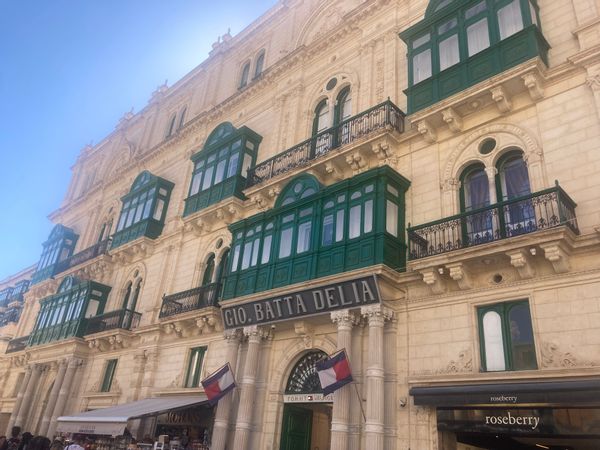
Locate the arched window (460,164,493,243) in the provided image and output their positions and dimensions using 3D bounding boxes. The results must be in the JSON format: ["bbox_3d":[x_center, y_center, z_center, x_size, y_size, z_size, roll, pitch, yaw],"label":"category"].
[{"bbox_3d":[5.035,-0.381,13.904,0.784,3.112,0.187,-19,-36,40],"label":"arched window"}]

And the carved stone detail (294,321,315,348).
[{"bbox_3d":[0.122,3.570,15.749,0.426,0.805,0.575,-19,-34,41],"label":"carved stone detail"}]

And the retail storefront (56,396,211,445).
[{"bbox_3d":[-6.536,8.118,18.136,5.463,3.520,3.220,-19,-36,40],"label":"retail storefront"}]

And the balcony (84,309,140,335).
[{"bbox_3d":[-9.762,5.239,25.379,4.060,1.012,0.862,-19,-36,40],"label":"balcony"}]

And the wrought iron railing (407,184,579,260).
[{"bbox_3d":[4.676,0.241,12.251,3.956,0.978,1.012,-19,-34,41],"label":"wrought iron railing"}]

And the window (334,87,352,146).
[{"bbox_3d":[1.751,-4.095,19.006,0.851,3.163,0.287,-19,-34,41],"label":"window"}]

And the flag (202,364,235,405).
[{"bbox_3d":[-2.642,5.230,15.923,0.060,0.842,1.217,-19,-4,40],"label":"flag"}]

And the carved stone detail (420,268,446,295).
[{"bbox_3d":[3.571,1.505,13.011,0.391,0.506,0.690,-19,-34,41],"label":"carved stone detail"}]

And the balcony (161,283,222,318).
[{"bbox_3d":[-4.365,3.421,20.602,3.978,0.959,1.170,-19,-36,40],"label":"balcony"}]

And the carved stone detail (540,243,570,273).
[{"bbox_3d":[5.848,0.740,11.080,0.356,0.552,0.690,-19,-36,40],"label":"carved stone detail"}]

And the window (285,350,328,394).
[{"bbox_3d":[0.365,4.706,15.601,2.081,1.322,0.345,-19,-36,40],"label":"window"}]

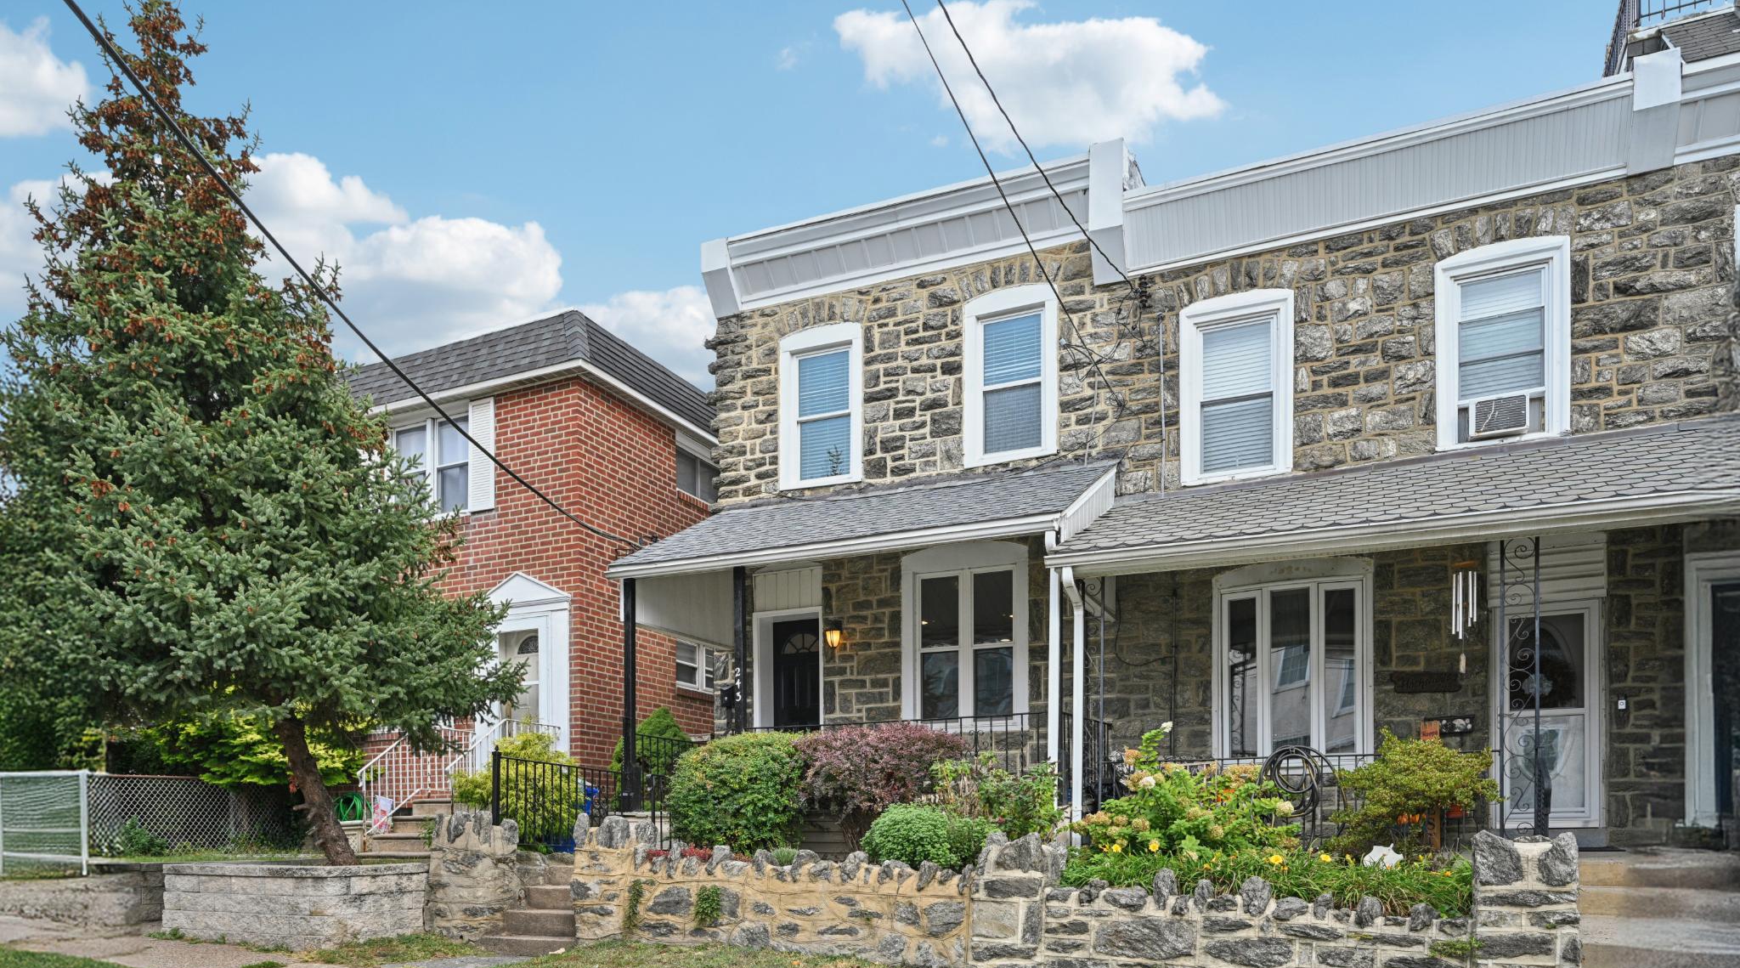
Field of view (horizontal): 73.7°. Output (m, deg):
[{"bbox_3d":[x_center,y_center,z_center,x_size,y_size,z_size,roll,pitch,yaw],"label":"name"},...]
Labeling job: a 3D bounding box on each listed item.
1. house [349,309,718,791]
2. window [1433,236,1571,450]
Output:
[{"bbox_3d":[-4.648,1.996,17.875,6.400,6.400,7.200,-5,-11,25],"label":"house"},{"bbox_3d":[5.843,-1.272,10.734,1.107,1.839,0.150,-4,-2,25],"label":"window"}]

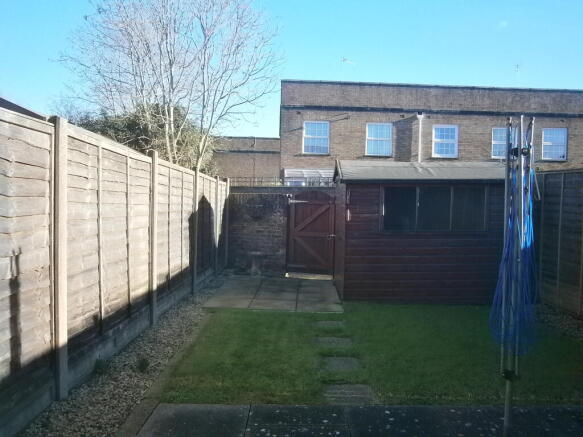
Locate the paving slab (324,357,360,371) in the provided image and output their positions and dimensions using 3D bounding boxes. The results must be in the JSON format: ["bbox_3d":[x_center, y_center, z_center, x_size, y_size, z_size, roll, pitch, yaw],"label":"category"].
[{"bbox_3d":[0.419,1.252,3.730,0.360,0.040,0.360,1,1,1],"label":"paving slab"}]

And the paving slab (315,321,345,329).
[{"bbox_3d":[0.421,1.221,4.970,0.360,0.040,0.360,1,1,1],"label":"paving slab"}]

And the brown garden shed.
[{"bbox_3d":[1.931,0.131,7.014,2.470,2.075,1.950,1,1,1],"label":"brown garden shed"}]

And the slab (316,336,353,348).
[{"bbox_3d":[0.423,1.238,4.310,0.370,0.040,0.370,1,1,1],"label":"slab"}]

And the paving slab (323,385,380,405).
[{"bbox_3d":[0.429,1.268,3.115,0.400,0.040,0.360,1,1,1],"label":"paving slab"}]

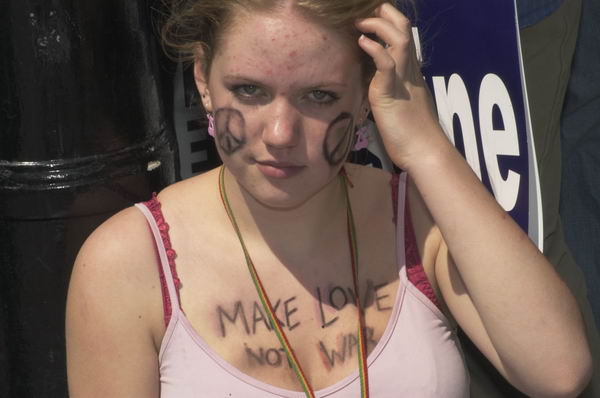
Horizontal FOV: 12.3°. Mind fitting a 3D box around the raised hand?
[{"bbox_3d":[0.095,-0.106,2.620,0.065,0.158,0.085,-12,-2,16],"label":"raised hand"}]

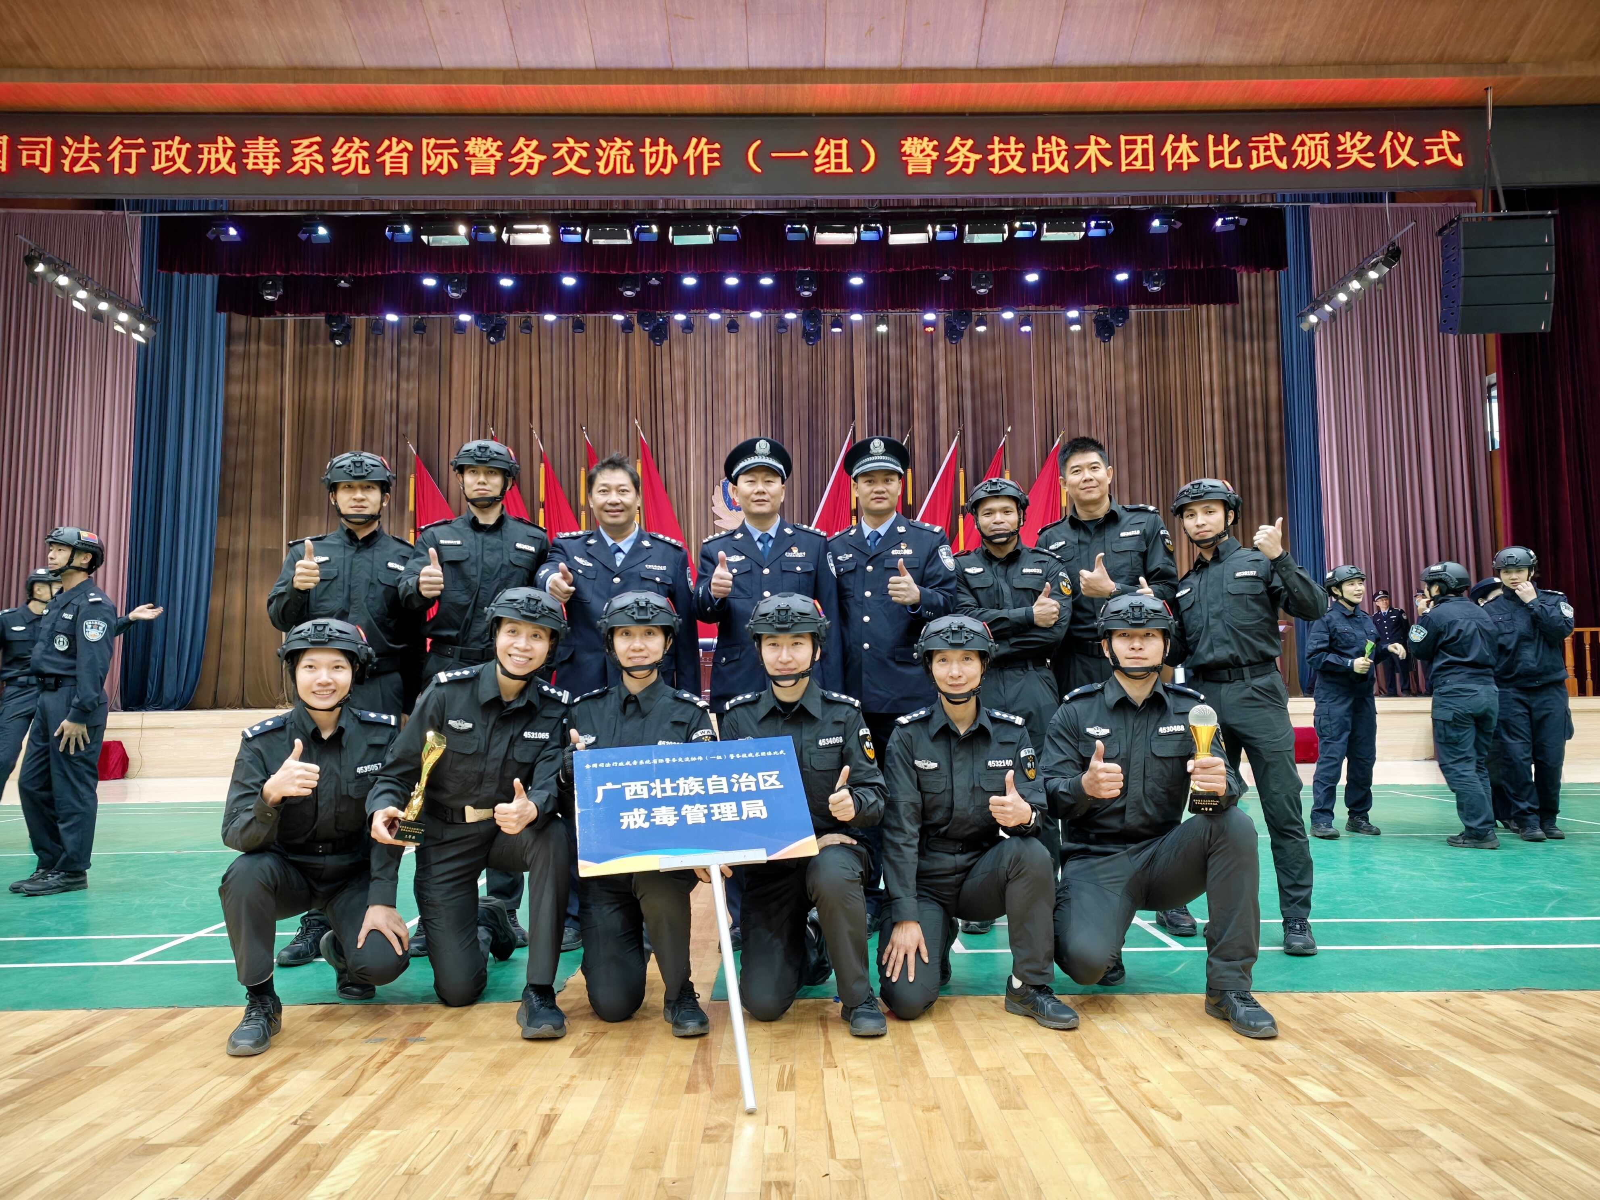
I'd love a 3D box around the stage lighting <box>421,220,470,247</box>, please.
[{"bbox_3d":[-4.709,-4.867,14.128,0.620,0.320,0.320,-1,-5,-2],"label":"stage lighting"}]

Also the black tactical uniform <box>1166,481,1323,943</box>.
[{"bbox_3d":[1.574,0.374,3.821,0.588,1.641,0.510,-3,-6,20],"label":"black tactical uniform"}]

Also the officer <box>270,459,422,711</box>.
[{"bbox_3d":[-1.554,0.341,3.730,0.529,1.753,0.421,1,-6,-19],"label":"officer"}]

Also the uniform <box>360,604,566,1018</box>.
[{"bbox_3d":[-0.910,0.566,3.117,0.588,1.176,0.784,1,-6,-11],"label":"uniform"}]

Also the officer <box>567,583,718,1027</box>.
[{"bbox_3d":[-0.433,0.559,3.030,0.490,1.162,0.647,0,-6,-7],"label":"officer"}]

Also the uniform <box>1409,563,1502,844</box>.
[{"bbox_3d":[3.818,0.588,6.217,0.470,1.630,0.420,3,-6,-32],"label":"uniform"}]

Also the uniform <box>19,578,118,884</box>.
[{"bbox_3d":[-3.522,0.610,5.112,0.470,1.452,0.333,-5,-7,40],"label":"uniform"}]

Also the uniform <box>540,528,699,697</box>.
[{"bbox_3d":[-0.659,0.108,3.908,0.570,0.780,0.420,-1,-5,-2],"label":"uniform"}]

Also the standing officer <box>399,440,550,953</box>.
[{"bbox_3d":[-1.131,0.314,3.771,0.529,1.806,0.451,1,-6,-14],"label":"standing officer"}]

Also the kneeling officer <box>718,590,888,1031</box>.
[{"bbox_3d":[0.015,0.559,3.029,0.510,1.154,0.647,-1,-5,2],"label":"kneeling officer"}]

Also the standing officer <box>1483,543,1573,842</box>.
[{"bbox_3d":[4.368,0.550,6.421,0.490,1.720,0.380,-4,-6,32],"label":"standing officer"}]

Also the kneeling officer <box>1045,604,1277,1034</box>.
[{"bbox_3d":[0.998,0.567,3.109,0.620,1.170,0.700,-2,-5,9],"label":"kneeling officer"}]

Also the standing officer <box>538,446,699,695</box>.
[{"bbox_3d":[-0.655,0.345,3.866,0.580,1.800,0.480,-1,-5,-2],"label":"standing officer"}]

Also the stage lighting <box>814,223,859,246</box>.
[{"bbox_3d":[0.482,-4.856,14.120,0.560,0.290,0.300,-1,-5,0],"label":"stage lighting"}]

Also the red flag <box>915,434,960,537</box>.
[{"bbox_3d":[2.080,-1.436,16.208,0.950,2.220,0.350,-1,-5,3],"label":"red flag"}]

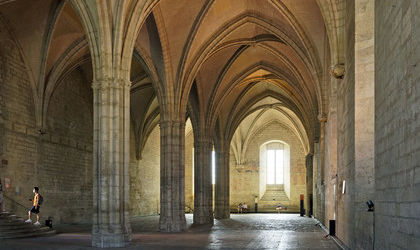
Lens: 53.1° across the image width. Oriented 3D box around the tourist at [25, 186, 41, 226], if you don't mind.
[{"bbox_3d":[-8.039,3.687,19.000,0.700,1.720,0.520,0,-5,5],"label":"tourist"}]

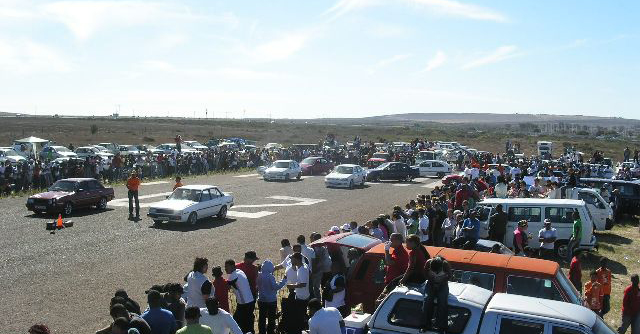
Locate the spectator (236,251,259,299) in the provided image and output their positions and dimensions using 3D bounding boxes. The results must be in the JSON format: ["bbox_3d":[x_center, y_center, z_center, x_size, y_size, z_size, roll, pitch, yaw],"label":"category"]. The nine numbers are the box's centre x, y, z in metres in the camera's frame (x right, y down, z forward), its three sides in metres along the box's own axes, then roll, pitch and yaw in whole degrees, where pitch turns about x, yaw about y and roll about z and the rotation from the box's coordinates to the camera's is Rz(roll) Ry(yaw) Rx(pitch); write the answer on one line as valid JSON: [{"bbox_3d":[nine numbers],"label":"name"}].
[{"bbox_3d":[-1.424,2.496,13.803,0.500,1.730,0.340,3,5,41],"label":"spectator"}]

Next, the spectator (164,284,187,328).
[{"bbox_3d":[-2.469,2.808,12.006,0.500,1.680,0.360,1,4,5],"label":"spectator"}]

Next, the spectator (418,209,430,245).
[{"bbox_3d":[3.095,2.108,20.894,0.470,1.700,0.340,-1,4,-17],"label":"spectator"}]

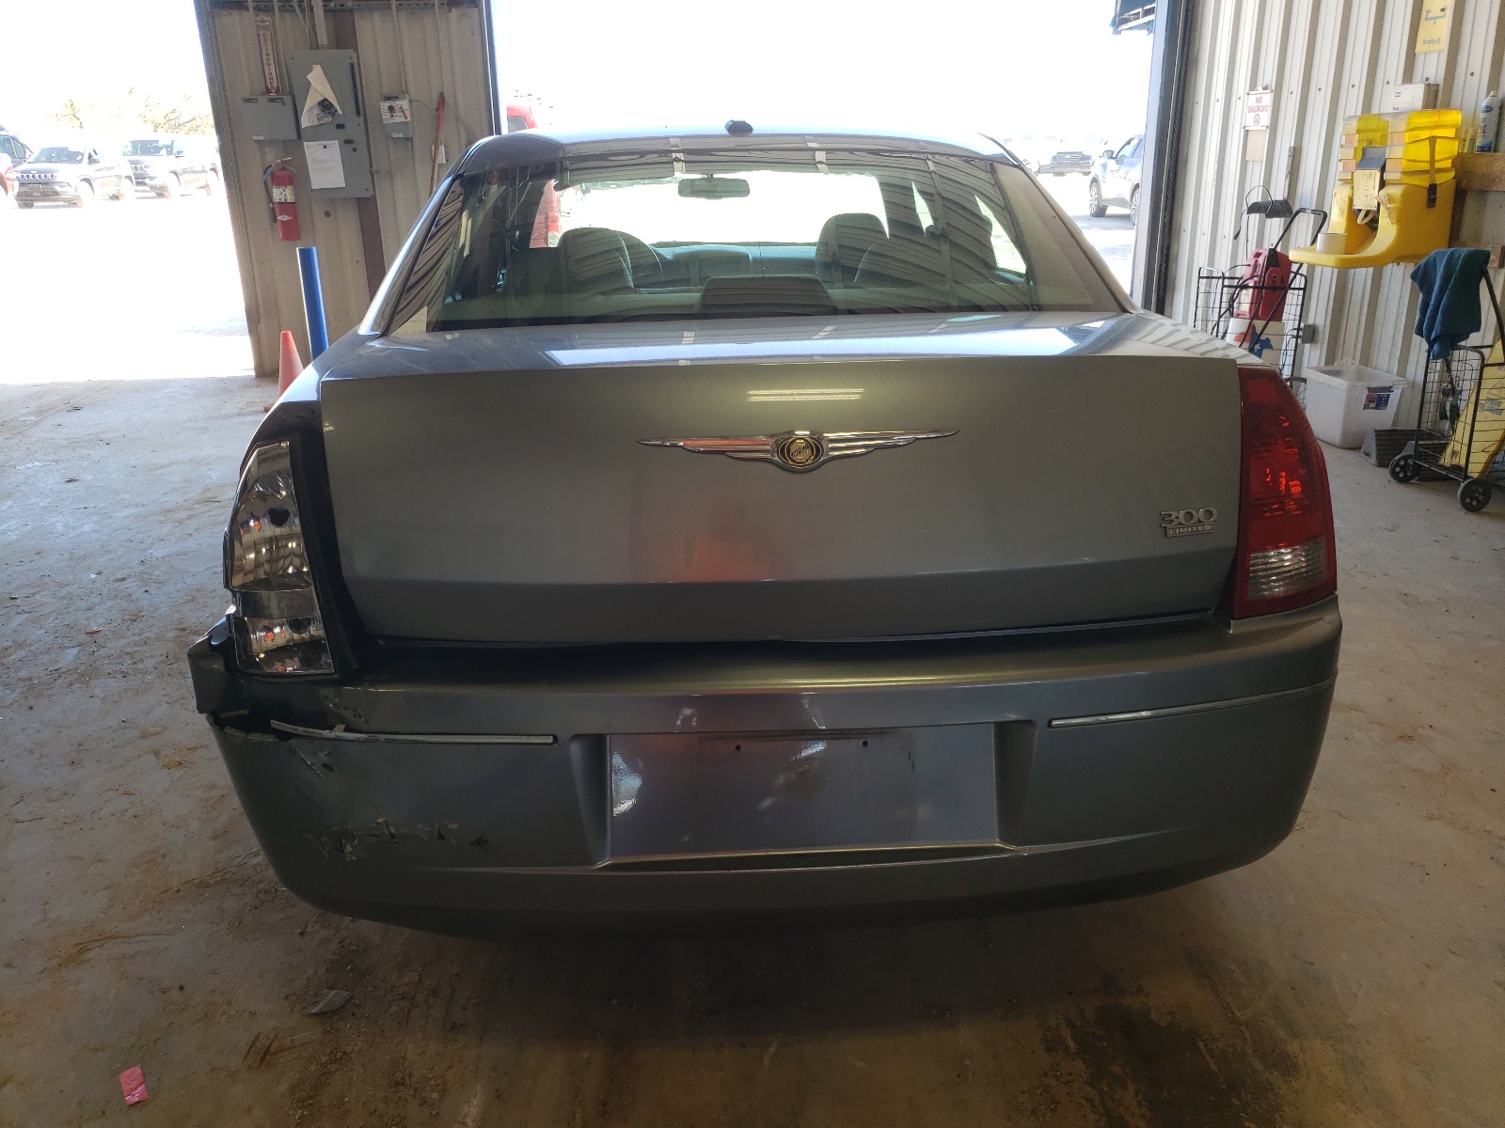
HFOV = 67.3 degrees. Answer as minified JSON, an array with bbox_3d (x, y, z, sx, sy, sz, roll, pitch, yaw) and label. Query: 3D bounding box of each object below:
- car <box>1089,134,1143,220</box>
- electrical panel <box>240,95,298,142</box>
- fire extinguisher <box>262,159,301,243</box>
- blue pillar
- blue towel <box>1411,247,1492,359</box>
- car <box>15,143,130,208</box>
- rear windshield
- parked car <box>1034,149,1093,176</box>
[{"bbox_3d":[7.967,-7.510,21.782,1.860,1.650,4.600,-2,20,-1],"label":"car"},{"bbox_3d":[-3.039,-2.825,7.163,0.320,0.265,0.120,-3,20,-3],"label":"electrical panel"},{"bbox_3d":[-3.036,-2.350,7.302,0.170,0.515,0.150,-3,20,-3],"label":"fire extinguisher"},{"bbox_3d":[-2.597,-1.431,6.767,0.118,0.900,0.118,-3,20,-3],"label":"blue pillar"},{"bbox_3d":[2.674,-0.999,4.353,0.130,0.400,0.260,-3,20,-3],"label":"blue towel"},{"bbox_3d":[-20.190,-11.589,33.682,1.870,1.700,4.550,-4,20,-6],"label":"car"},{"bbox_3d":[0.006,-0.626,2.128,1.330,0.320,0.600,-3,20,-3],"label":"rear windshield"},{"bbox_3d":[13.450,-17.239,47.683,1.840,1.580,4.600,4,21,14],"label":"parked car"}]

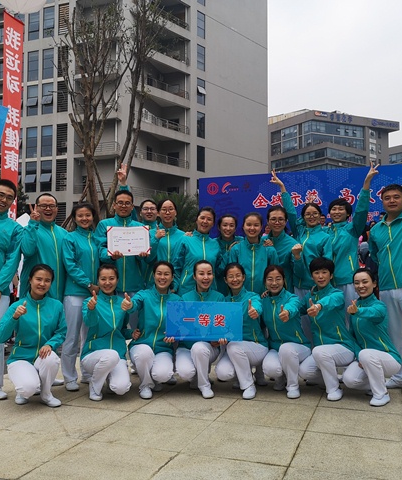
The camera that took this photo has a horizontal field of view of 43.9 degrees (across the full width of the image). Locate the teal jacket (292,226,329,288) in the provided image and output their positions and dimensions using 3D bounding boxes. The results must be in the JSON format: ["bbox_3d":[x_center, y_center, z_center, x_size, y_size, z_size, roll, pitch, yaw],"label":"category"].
[{"bbox_3d":[1.009,0.157,4.600,0.420,0.640,0.290,-1,-3,20],"label":"teal jacket"}]

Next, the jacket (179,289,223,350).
[{"bbox_3d":[0.004,0.662,4.160,0.430,0.520,0.360,0,-3,4],"label":"jacket"}]

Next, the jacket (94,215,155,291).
[{"bbox_3d":[-0.685,0.121,4.470,0.560,0.700,0.400,1,-3,-3],"label":"jacket"}]

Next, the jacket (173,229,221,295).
[{"bbox_3d":[-0.036,0.210,4.470,0.440,0.620,0.280,0,-3,-8],"label":"jacket"}]

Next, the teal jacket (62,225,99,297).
[{"bbox_3d":[-1.058,0.197,4.420,0.420,0.630,0.300,2,-3,-30],"label":"teal jacket"}]

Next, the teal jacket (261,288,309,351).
[{"bbox_3d":[0.714,0.664,4.170,0.420,0.550,0.420,0,-3,19],"label":"teal jacket"}]

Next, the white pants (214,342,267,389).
[{"bbox_3d":[0.346,1.021,4.270,0.440,0.420,0.550,-1,-3,16],"label":"white pants"}]

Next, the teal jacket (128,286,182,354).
[{"bbox_3d":[-0.387,0.669,4.150,0.460,0.570,0.420,1,-3,0],"label":"teal jacket"}]

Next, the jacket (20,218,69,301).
[{"bbox_3d":[-1.396,0.200,4.480,0.520,0.710,0.340,1,-3,-25],"label":"jacket"}]

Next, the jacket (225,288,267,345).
[{"bbox_3d":[0.378,0.649,4.240,0.420,0.500,0.420,-1,-3,10],"label":"jacket"}]

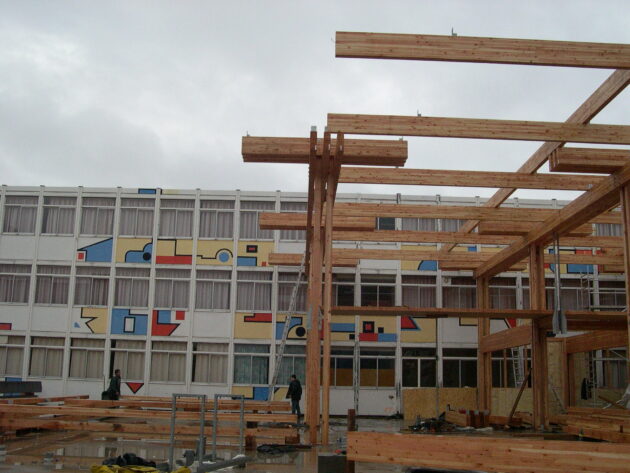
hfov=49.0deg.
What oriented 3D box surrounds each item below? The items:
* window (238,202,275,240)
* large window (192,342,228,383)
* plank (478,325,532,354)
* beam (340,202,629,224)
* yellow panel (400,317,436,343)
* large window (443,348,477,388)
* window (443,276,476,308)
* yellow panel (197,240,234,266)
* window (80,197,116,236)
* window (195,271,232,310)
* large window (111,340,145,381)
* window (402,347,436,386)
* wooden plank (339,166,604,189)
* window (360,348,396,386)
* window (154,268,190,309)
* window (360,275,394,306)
[{"bbox_3d":[-2.574,-0.705,30.865,1.500,1.750,0.150,1,-12,0],"label":"window"},{"bbox_3d":[-4.387,5.327,28.990,1.550,1.731,0.120,1,-11,-1],"label":"large window"},{"bbox_3d":[6.767,3.696,24.506,0.200,0.567,6.600,1,-12,0],"label":"plank"},{"bbox_3d":[4.803,-0.689,21.239,9.214,0.400,0.120,1,-11,-1],"label":"beam"},{"bbox_3d":[4.508,4.034,29.962,1.602,1.143,0.100,2,-11,-1],"label":"yellow panel"},{"bbox_3d":[6.229,5.661,29.737,1.499,1.708,0.150,2,-11,-1],"label":"large window"},{"bbox_3d":[6.292,2.592,30.192,1.500,1.700,0.150,1,-12,0],"label":"window"},{"bbox_3d":[-4.380,0.736,30.382,1.610,1.140,0.080,1,-11,-1],"label":"yellow panel"},{"bbox_3d":[-9.615,-0.885,30.623,1.590,1.750,0.120,1,-11,-1],"label":"window"},{"bbox_3d":[-4.401,2.351,30.203,1.448,1.745,0.150,2,-11,-1],"label":"window"},{"bbox_3d":[-8.015,5.295,29.640,1.500,1.720,0.150,1,-12,0],"label":"large window"},{"bbox_3d":[4.467,5.608,29.576,1.500,1.720,0.150,1,-12,0],"label":"window"},{"bbox_3d":[4.332,-1.592,19.152,7.300,0.420,0.140,1,-11,-1],"label":"wooden plank"},{"bbox_3d":[2.639,5.501,29.070,1.495,1.765,0.120,1,-11,-1],"label":"window"},{"bbox_3d":[-6.108,2.282,29.546,1.607,1.752,0.120,1,-11,-1],"label":"window"},{"bbox_3d":[2.745,2.494,30.145,1.490,1.730,0.120,1,-11,-1],"label":"window"}]

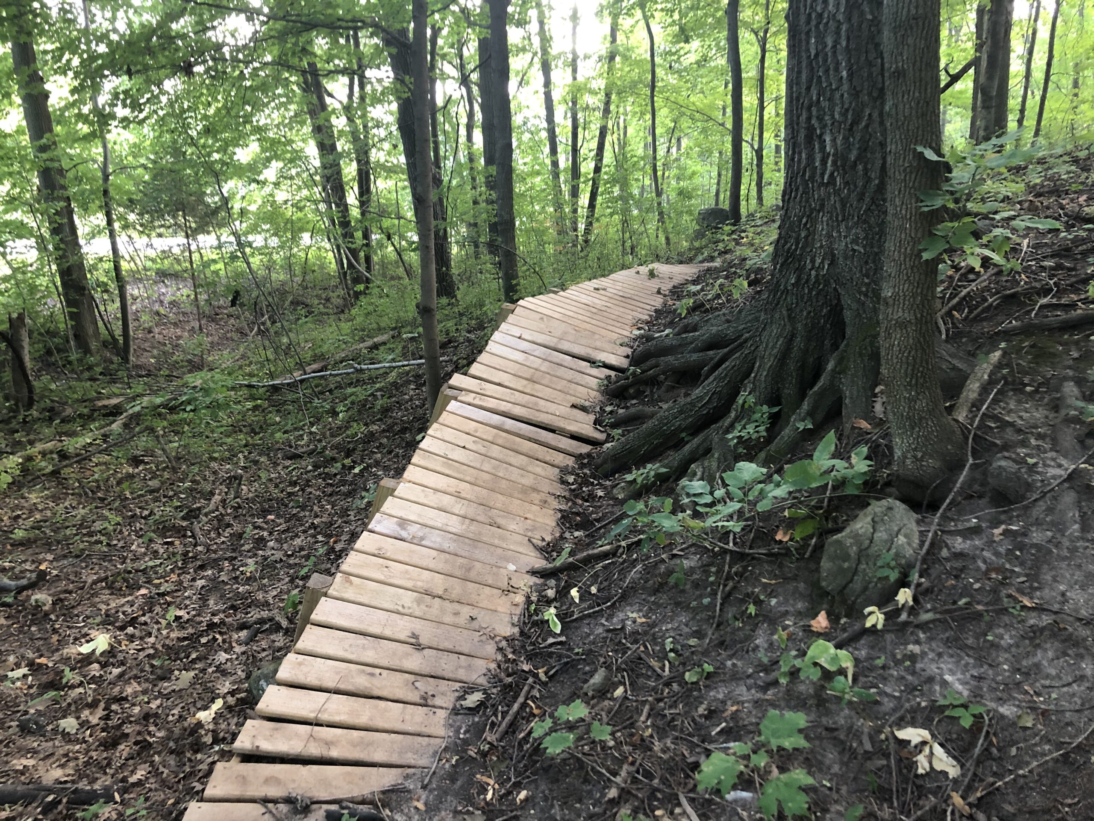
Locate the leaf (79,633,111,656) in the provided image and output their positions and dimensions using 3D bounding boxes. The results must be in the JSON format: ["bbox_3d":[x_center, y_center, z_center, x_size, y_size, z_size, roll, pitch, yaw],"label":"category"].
[{"bbox_3d":[-1.815,0.941,3.550,0.120,0.045,0.090,6,16,-2],"label":"leaf"}]

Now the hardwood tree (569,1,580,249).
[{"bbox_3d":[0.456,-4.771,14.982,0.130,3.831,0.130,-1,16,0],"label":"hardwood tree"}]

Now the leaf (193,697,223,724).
[{"bbox_3d":[-1.152,1.018,3.000,0.075,0.030,0.140,5,17,22],"label":"leaf"}]

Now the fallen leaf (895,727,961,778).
[{"bbox_3d":[0.774,0.696,1.800,0.125,0.030,0.095,-12,21,3],"label":"fallen leaf"}]

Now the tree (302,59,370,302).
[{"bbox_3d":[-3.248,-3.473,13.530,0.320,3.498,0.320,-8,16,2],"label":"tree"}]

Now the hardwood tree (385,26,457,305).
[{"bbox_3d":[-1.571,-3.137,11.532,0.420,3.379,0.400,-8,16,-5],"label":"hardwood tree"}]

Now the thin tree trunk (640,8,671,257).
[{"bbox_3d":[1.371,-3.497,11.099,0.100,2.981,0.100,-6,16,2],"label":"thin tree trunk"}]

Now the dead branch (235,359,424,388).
[{"bbox_3d":[-1.922,-0.354,7.947,2.143,0.100,0.120,-6,13,19],"label":"dead branch"}]

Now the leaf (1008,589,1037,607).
[{"bbox_3d":[1.397,0.551,2.600,0.045,0.025,0.110,-4,16,-12],"label":"leaf"}]

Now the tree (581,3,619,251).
[{"bbox_3d":[1.050,-5.643,17.853,0.200,4.758,0.200,7,16,1],"label":"tree"}]

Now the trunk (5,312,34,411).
[{"bbox_3d":[-4.708,-0.438,7.907,0.210,0.875,0.210,-3,14,-31],"label":"trunk"}]

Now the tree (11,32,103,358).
[{"bbox_3d":[-5.935,-2.578,10.752,0.380,3.868,0.380,-12,18,-26],"label":"tree"}]

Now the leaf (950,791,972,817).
[{"bbox_3d":[0.780,0.741,1.670,0.023,0.015,0.055,-22,23,-23],"label":"leaf"}]

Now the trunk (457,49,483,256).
[{"bbox_3d":[-1.439,-4.904,16.975,0.190,3.920,0.190,-3,16,-4],"label":"trunk"}]

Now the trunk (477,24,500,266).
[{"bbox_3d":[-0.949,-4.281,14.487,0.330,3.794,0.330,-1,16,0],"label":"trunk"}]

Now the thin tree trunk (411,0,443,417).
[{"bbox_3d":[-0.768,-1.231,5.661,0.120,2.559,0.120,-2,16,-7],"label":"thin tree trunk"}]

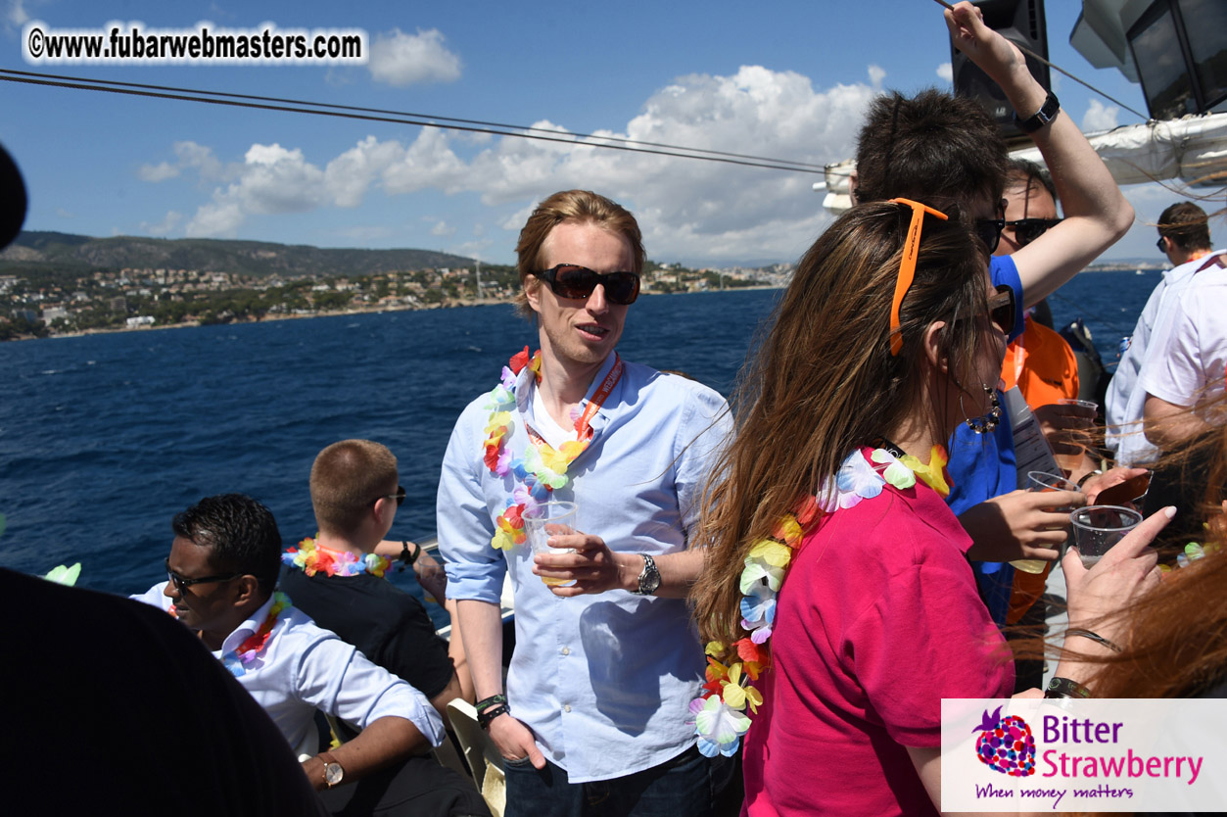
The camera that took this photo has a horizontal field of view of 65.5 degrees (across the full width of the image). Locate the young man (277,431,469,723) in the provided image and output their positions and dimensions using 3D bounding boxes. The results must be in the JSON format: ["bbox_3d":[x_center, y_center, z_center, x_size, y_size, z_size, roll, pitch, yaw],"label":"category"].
[{"bbox_3d":[-0.406,0.688,2.295,0.540,1.280,0.740,4,9,43],"label":"young man"}]

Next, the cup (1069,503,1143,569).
[{"bbox_3d":[0.584,0.179,1.131,0.077,0.105,0.077,-5,12,1],"label":"cup"}]

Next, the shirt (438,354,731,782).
[{"bbox_3d":[-0.029,0.239,1.540,0.470,0.650,0.300,-1,7,17],"label":"shirt"}]

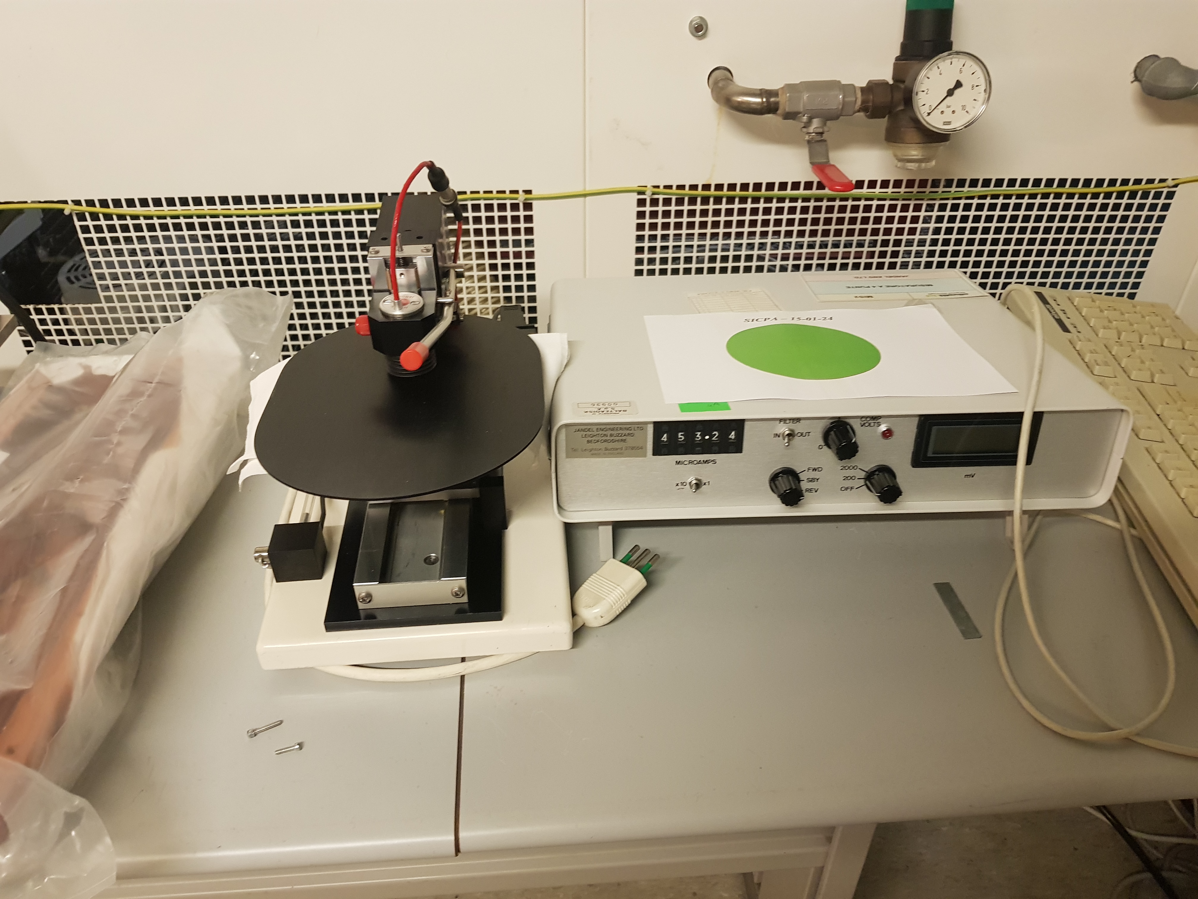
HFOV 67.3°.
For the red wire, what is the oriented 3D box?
[{"bbox_3d":[-0.126,-0.146,0.607,0.033,0.089,0.029,-2,34,-4],"label":"red wire"}]

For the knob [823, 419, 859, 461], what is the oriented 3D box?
[{"bbox_3d":[0.180,-0.007,0.668,0.023,0.023,0.021,-2,30,-2],"label":"knob"}]

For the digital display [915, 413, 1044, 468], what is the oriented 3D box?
[{"bbox_3d":[0.286,-0.009,0.682,0.096,0.048,0.012,-2,30,-2],"label":"digital display"}]

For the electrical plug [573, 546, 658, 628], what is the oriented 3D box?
[{"bbox_3d":[0.014,0.100,0.655,0.031,0.016,0.074,27,57,27],"label":"electrical plug"}]

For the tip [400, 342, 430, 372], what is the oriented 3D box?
[{"bbox_3d":[-0.118,-0.062,0.583,0.014,0.014,0.021,4,28,5],"label":"tip"}]

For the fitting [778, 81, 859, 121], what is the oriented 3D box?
[{"bbox_3d":[0.197,-0.311,0.803,0.069,0.034,0.034,-2,34,-4],"label":"fitting"}]

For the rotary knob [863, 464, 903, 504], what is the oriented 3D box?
[{"bbox_3d":[0.218,0.027,0.689,0.023,0.023,0.021,-2,30,-2],"label":"rotary knob"}]

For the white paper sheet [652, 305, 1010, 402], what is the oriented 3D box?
[{"bbox_3d":[0.183,-0.086,0.765,0.279,0.004,0.191,-2,30,-3],"label":"white paper sheet"}]

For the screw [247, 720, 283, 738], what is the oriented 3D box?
[{"bbox_3d":[-0.211,0.176,0.570,0.021,0.004,0.004,-16,37,-24],"label":"screw"}]

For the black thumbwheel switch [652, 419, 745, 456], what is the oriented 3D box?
[{"bbox_3d":[0.074,-0.010,0.675,0.070,0.030,0.010,-2,30,-2],"label":"black thumbwheel switch"}]

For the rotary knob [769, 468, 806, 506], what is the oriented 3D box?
[{"bbox_3d":[0.143,0.029,0.686,0.023,0.023,0.021,-2,30,-2],"label":"rotary knob"}]

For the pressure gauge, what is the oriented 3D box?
[{"bbox_3d":[0.303,-0.313,0.788,0.069,0.069,0.030,-1,22,-2],"label":"pressure gauge"}]

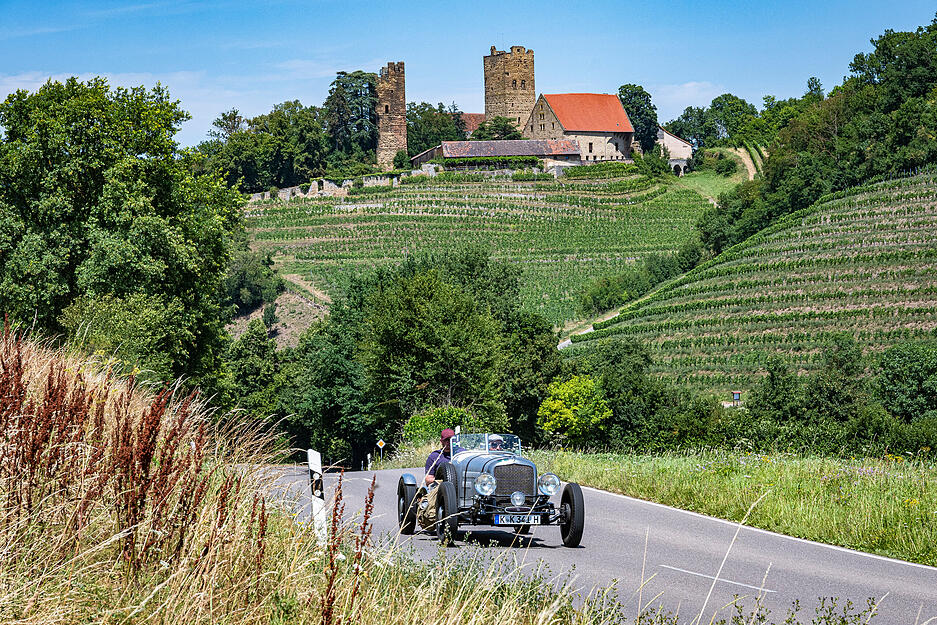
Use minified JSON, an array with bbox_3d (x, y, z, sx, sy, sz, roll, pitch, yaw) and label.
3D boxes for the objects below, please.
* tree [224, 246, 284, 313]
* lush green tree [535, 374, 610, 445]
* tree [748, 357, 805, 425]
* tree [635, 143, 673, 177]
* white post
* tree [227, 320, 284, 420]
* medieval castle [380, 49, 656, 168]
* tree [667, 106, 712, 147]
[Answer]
[{"bbox_3d":[-32.542,-5.018,380.000,9.100,10.000,8.800,-1,-3,0],"label":"tree"},{"bbox_3d":[6.278,5.863,148.000,4.500,4.500,4.200,-1,-3,0],"label":"lush green tree"},{"bbox_3d":[19.104,5.024,155.000,3.700,4.800,3.600,-1,-3,0],"label":"tree"},{"bbox_3d":[46.148,-37.713,620.000,8.900,9.000,8.500,-1,-3,0],"label":"tree"},{"bbox_3d":[-1.457,1.811,24.200,0.120,0.970,0.100,-4,-3,-7],"label":"white post"},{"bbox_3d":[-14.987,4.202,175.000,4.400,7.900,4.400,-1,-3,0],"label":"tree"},{"bbox_3d":[12.293,-52.503,640.000,73.000,32.000,45.000,-1,-3,0],"label":"medieval castle"},{"bbox_3d":[60.138,-50.070,680.000,12.500,12.000,12.000,-1,-3,0],"label":"tree"}]

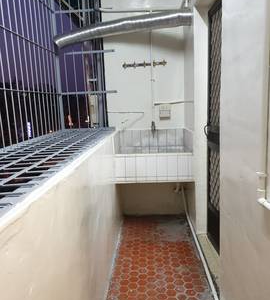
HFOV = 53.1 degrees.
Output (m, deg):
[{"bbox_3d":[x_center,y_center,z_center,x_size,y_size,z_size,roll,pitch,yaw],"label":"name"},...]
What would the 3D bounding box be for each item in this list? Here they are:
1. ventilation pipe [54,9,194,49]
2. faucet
[{"bbox_3d":[-0.148,-1.240,2.736,1.470,0.185,0.215,1,10,20],"label":"ventilation pipe"},{"bbox_3d":[0.216,-0.263,3.154,0.060,0.145,0.125,-2,9,3],"label":"faucet"}]

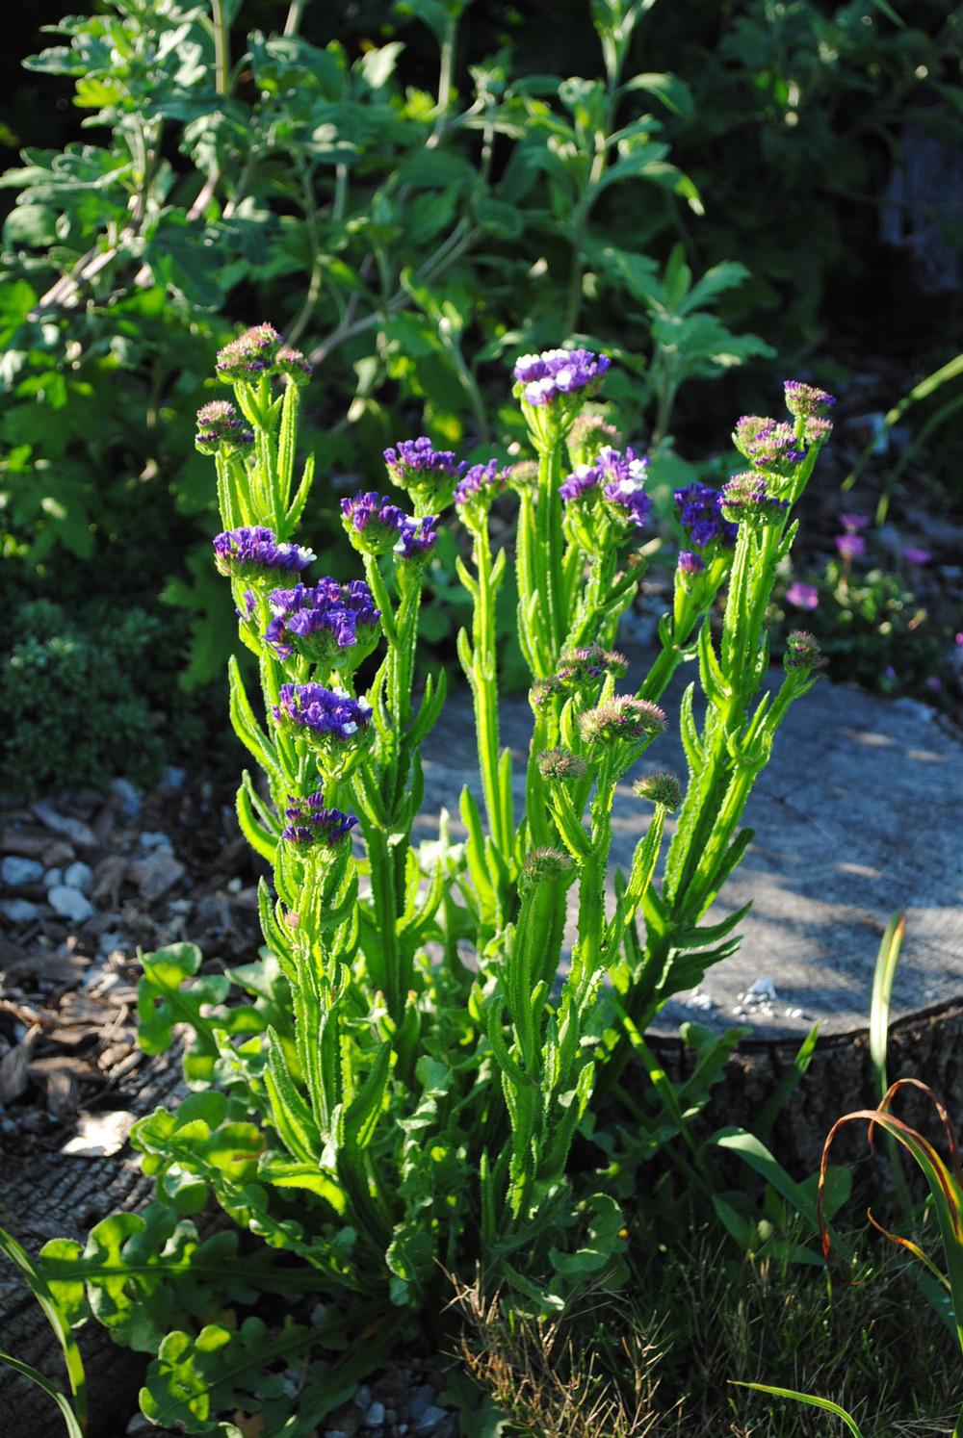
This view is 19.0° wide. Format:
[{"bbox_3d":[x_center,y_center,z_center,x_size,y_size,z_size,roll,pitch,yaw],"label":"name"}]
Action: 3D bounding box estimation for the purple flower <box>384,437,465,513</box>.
[{"bbox_3d":[-0.025,-0.107,1.260,0.035,0.028,0.032,0,29,0],"label":"purple flower"}]

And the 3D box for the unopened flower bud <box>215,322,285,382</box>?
[{"bbox_3d":[-0.099,-0.156,1.230,0.029,0.022,0.026,0,29,0],"label":"unopened flower bud"}]

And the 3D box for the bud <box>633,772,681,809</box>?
[{"bbox_3d":[0.076,0.031,1.240,0.021,0.015,0.019,0,25,0],"label":"bud"}]

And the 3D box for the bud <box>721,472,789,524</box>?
[{"bbox_3d":[0.110,-0.089,1.160,0.028,0.014,0.021,0,28,0],"label":"bud"}]

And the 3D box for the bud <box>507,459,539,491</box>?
[{"bbox_3d":[0.016,-0.098,1.150,0.013,0.009,0.013,0,28,0],"label":"bud"}]

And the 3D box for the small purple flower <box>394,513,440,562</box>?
[{"bbox_3d":[-0.025,-0.071,1.125,0.018,0.013,0.016,0,28,0],"label":"small purple flower"}]

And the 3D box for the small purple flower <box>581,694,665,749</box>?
[{"bbox_3d":[0.061,0.001,1.240,0.037,0.020,0.029,0,25,0],"label":"small purple flower"}]

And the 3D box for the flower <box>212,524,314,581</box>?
[{"bbox_3d":[-0.084,-0.064,1.115,0.038,0.014,0.025,0,28,0],"label":"flower"}]

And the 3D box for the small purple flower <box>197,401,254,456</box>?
[{"bbox_3d":[-0.113,-0.128,1.260,0.026,0.022,0.024,0,25,0],"label":"small purple flower"}]

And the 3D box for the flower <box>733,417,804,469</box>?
[{"bbox_3d":[0.123,-0.119,1.240,0.030,0.019,0.027,0,29,0],"label":"flower"}]

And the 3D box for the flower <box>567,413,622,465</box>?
[{"bbox_3d":[0.045,-0.113,1.160,0.021,0.016,0.019,0,28,0],"label":"flower"}]

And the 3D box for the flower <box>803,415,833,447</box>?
[{"bbox_3d":[0.145,-0.125,1.245,0.013,0.011,0.013,0,29,0],"label":"flower"}]

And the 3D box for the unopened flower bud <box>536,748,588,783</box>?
[{"bbox_3d":[0.034,0.019,1.220,0.022,0.013,0.019,0,25,0],"label":"unopened flower bud"}]

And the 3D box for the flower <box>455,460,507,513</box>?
[{"bbox_3d":[-0.001,-0.092,1.140,0.021,0.014,0.018,0,28,0],"label":"flower"}]

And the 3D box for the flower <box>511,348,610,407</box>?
[{"bbox_3d":[0.032,-0.135,1.140,0.039,0.015,0.030,0,28,0],"label":"flower"}]

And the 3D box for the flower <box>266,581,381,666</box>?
[{"bbox_3d":[-0.068,-0.042,1.240,0.050,0.032,0.042,0,29,0],"label":"flower"}]

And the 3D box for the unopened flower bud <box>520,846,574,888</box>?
[{"bbox_3d":[0.027,0.061,1.190,0.021,0.011,0.017,0,28,0],"label":"unopened flower bud"}]

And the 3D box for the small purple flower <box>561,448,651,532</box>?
[{"bbox_3d":[0.056,-0.103,1.290,0.040,0.034,0.034,0,25,0],"label":"small purple flower"}]

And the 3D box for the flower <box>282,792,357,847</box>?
[{"bbox_3d":[-0.068,0.042,1.210,0.031,0.021,0.028,0,25,0],"label":"flower"}]

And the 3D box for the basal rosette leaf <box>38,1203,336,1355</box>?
[{"bbox_3d":[-0.126,0.239,1.230,0.128,0.033,0.065,0,28,0],"label":"basal rosette leaf"}]

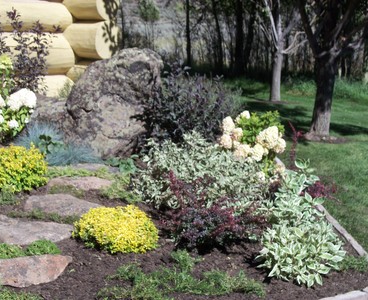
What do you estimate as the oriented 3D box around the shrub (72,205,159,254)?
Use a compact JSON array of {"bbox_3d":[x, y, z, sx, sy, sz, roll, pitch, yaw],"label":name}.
[{"bbox_3d":[-0.451,0.524,4.950,0.570,0.320,0.520,0,9,0],"label":"shrub"}]

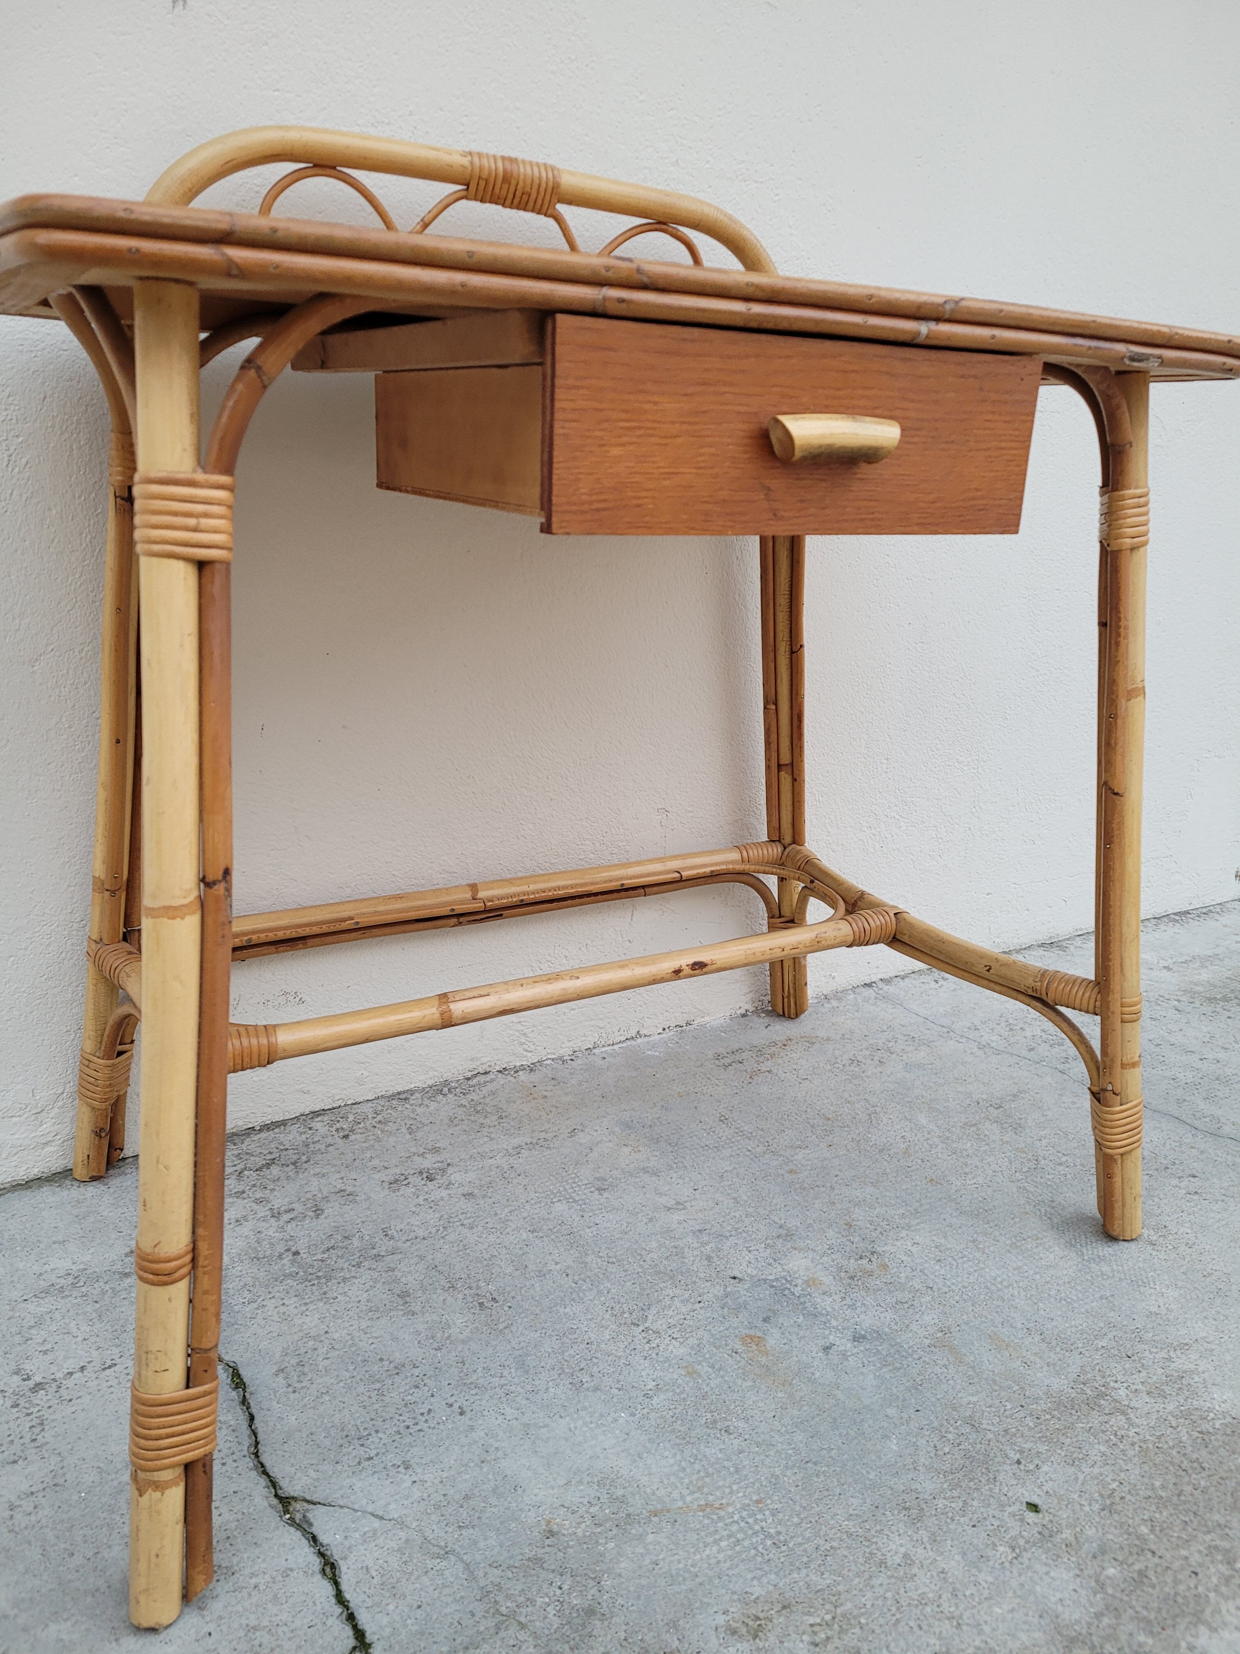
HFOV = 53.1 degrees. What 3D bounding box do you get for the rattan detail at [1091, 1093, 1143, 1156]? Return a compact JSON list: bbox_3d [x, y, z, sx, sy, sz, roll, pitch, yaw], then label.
[{"bbox_3d":[0.424,0.252,1.064,0.047,0.043,0.047,-13,16,-26],"label":"rattan detail"}]

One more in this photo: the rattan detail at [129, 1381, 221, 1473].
[{"bbox_3d":[-0.255,0.338,0.704,0.047,0.043,0.047,-1,11,-30],"label":"rattan detail"}]

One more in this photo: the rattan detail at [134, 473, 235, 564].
[{"bbox_3d":[-0.220,-0.153,0.623,0.048,0.042,0.048,-1,11,-30],"label":"rattan detail"}]

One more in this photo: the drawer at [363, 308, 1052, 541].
[{"bbox_3d":[0.049,-0.257,0.814,0.333,0.106,0.303,-7,20,-28],"label":"drawer"}]

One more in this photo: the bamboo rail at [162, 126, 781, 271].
[{"bbox_3d":[-0.100,-0.487,1.025,0.581,0.120,0.034,-7,20,-28],"label":"bamboo rail"}]

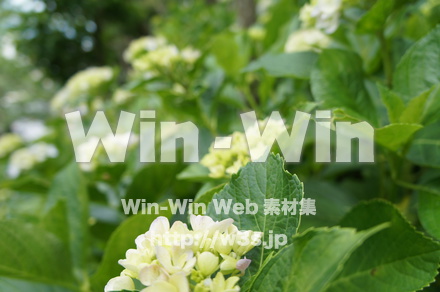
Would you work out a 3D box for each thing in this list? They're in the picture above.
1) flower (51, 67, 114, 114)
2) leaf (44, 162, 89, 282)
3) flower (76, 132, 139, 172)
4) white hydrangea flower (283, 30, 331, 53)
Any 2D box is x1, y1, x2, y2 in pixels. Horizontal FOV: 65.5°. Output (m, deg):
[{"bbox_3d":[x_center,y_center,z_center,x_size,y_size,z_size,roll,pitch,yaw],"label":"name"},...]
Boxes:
[{"bbox_3d":[-0.306,-0.123,0.760,0.140,0.100,0.130,0,8,0],"label":"flower"},{"bbox_3d":[-0.211,0.105,0.470,0.058,0.160,0.050,-2,8,-14],"label":"leaf"},{"bbox_3d":[-0.224,0.013,0.680,0.122,0.078,0.115,0,8,0],"label":"flower"},{"bbox_3d":[0.200,-0.235,0.780,0.105,0.070,0.105,0,10,0],"label":"white hydrangea flower"}]

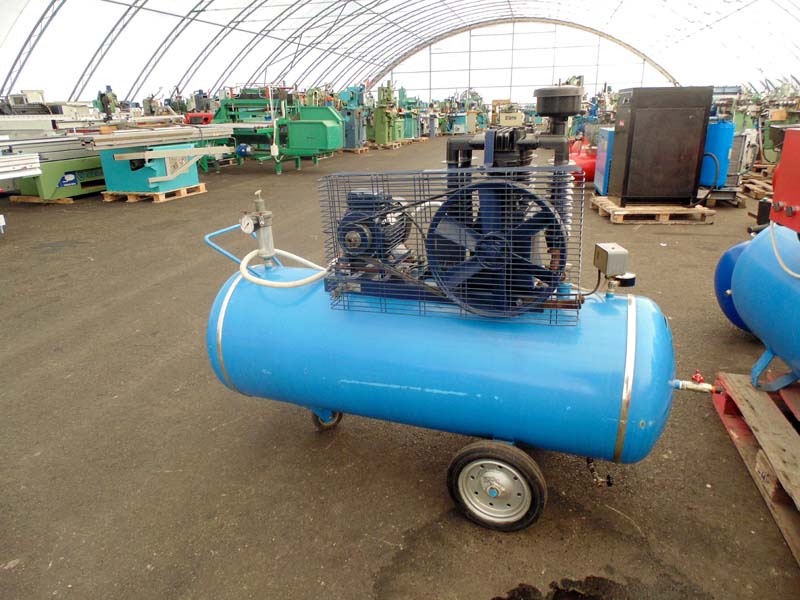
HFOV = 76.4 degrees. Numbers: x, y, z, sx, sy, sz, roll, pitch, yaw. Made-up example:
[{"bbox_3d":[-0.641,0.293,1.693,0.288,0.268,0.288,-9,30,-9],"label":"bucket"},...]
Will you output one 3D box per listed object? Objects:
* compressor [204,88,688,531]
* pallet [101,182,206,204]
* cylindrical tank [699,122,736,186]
[{"bbox_3d":[0.052,-0.006,1.937,1.890,1.450,0.620,7,23,20],"label":"compressor"},{"bbox_3d":[-3.924,-1.743,8.256,0.970,0.140,1.190,6,23,17],"label":"pallet"},{"bbox_3d":[4.246,-2.033,7.065,0.490,0.890,0.490,0,22,3],"label":"cylindrical tank"}]

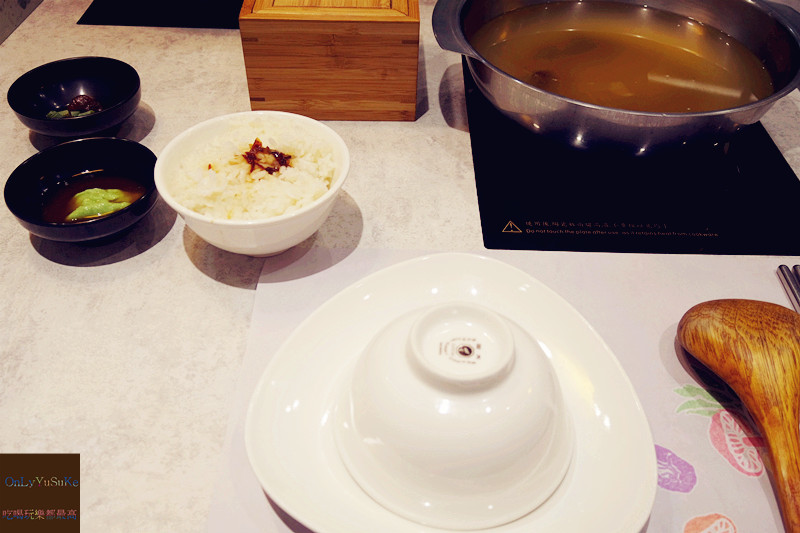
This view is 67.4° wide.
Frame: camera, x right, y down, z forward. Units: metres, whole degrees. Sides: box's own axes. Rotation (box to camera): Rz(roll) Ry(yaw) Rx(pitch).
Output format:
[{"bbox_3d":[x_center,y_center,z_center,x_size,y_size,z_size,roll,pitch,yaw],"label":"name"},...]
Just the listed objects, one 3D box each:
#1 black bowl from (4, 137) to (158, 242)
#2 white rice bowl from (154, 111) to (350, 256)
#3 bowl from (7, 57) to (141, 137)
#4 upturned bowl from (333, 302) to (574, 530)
[{"bbox_3d":[-0.217,-0.048,0.424,0.100,0.035,0.100,2,46,-2],"label":"black bowl"},{"bbox_3d":[-0.098,-0.048,0.415,0.125,0.059,0.125,2,46,-2],"label":"white rice bowl"},{"bbox_3d":[-0.266,-0.135,0.505,0.100,0.035,0.100,2,46,-2],"label":"bowl"},{"bbox_3d":[0.029,0.052,0.289,0.127,0.056,0.127,2,46,-2],"label":"upturned bowl"}]

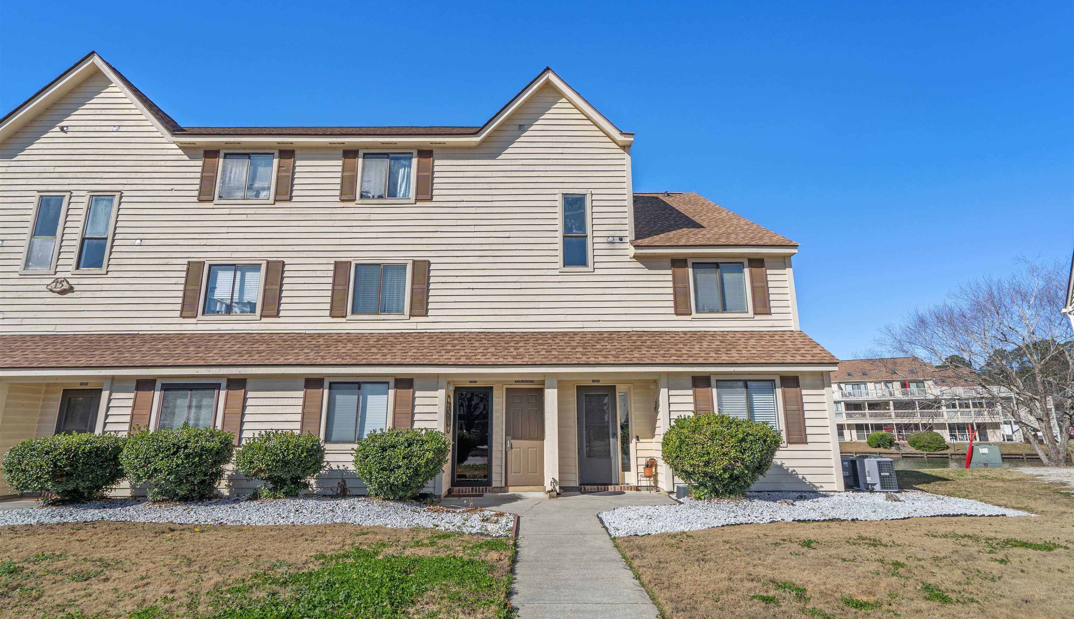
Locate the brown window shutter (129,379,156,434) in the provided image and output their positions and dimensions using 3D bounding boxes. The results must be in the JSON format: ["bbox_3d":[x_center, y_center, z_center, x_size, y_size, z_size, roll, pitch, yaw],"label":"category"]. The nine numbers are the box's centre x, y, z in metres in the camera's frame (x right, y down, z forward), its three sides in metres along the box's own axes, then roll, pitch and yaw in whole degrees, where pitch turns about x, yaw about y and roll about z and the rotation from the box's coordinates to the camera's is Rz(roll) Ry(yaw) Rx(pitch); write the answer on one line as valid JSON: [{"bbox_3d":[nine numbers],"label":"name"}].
[{"bbox_3d":[-7.885,2.061,10.080,0.380,1.320,0.040,0,-13,-1],"label":"brown window shutter"}]

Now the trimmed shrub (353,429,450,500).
[{"bbox_3d":[-2.364,2.699,8.806,1.640,1.160,1.480,0,-13,-1],"label":"trimmed shrub"}]

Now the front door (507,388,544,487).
[{"bbox_3d":[-0.251,2.732,10.936,0.810,2.040,0.050,0,-13,-1],"label":"front door"}]

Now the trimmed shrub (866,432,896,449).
[{"bbox_3d":[34.373,13.092,50.635,2.550,1.600,2.200,0,-13,-1],"label":"trimmed shrub"}]

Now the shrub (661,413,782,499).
[{"bbox_3d":[3.285,2.613,9.076,2.100,1.500,1.800,0,-13,-1],"label":"shrub"}]

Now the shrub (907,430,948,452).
[{"bbox_3d":[36.340,12.265,47.257,3.300,1.950,3.000,0,-13,-1],"label":"shrub"}]

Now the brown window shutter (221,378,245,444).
[{"bbox_3d":[-6.061,2.045,10.099,0.380,1.320,0.040,0,-13,-1],"label":"brown window shutter"}]

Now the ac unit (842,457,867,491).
[{"bbox_3d":[6.870,3.470,10.911,0.620,0.640,0.620,0,-13,-1],"label":"ac unit"}]

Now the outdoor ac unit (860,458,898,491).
[{"bbox_3d":[6.923,3.373,10.472,0.620,0.640,0.620,0,-13,-1],"label":"outdoor ac unit"}]

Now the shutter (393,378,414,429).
[{"bbox_3d":[-2.646,2.004,10.003,0.375,1.300,0.040,0,-13,-1],"label":"shutter"}]

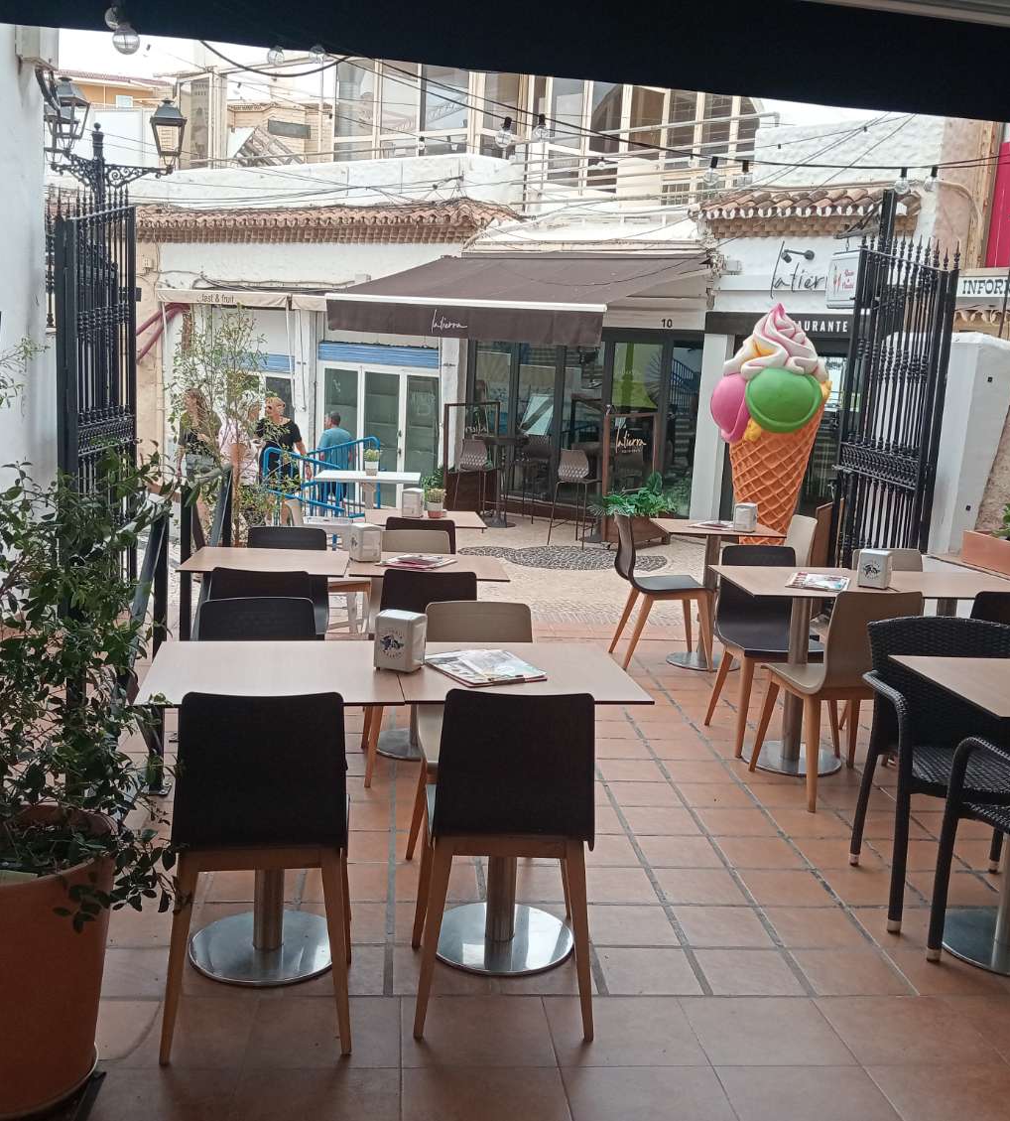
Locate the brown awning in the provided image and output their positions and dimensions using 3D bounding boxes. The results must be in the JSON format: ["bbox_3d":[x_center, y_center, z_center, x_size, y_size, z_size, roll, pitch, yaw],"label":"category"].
[{"bbox_3d":[0.109,-3.083,13.992,3.700,1.100,2.250,9,11,33],"label":"brown awning"}]

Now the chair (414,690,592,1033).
[{"bbox_3d":[-0.010,0.661,2.940,0.435,0.815,0.500,2,9,-5],"label":"chair"}]

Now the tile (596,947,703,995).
[{"bbox_3d":[0.371,1.069,3.133,0.250,0.012,0.250,2,9,-6],"label":"tile"}]

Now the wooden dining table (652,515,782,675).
[{"bbox_3d":[1.085,0.196,6.404,0.600,0.742,0.600,2,9,-5],"label":"wooden dining table"}]

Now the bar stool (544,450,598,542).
[{"bbox_3d":[0.760,-0.682,12.916,0.470,1.050,0.500,7,10,26],"label":"bar stool"}]

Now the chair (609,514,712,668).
[{"bbox_3d":[0.838,0.149,6.409,0.500,0.800,0.430,2,10,-9],"label":"chair"}]

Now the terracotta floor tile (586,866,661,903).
[{"bbox_3d":[0.321,0.992,3.660,0.250,0.015,0.250,2,9,-6],"label":"terracotta floor tile"}]

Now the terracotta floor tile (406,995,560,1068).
[{"bbox_3d":[-0.067,1.099,2.808,0.340,0.012,0.305,2,9,-6],"label":"terracotta floor tile"}]

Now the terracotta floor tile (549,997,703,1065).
[{"bbox_3d":[0.278,1.114,2.855,0.340,0.010,0.310,2,10,-6],"label":"terracotta floor tile"}]

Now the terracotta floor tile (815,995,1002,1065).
[{"bbox_3d":[0.973,1.141,2.921,0.340,0.010,0.310,2,10,-6],"label":"terracotta floor tile"}]

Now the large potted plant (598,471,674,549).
[{"bbox_3d":[1.416,-0.556,13.038,0.500,0.770,0.760,12,13,44],"label":"large potted plant"}]

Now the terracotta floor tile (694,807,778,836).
[{"bbox_3d":[0.807,0.924,4.238,0.250,0.015,0.250,2,9,-6],"label":"terracotta floor tile"}]

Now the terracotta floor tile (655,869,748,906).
[{"bbox_3d":[0.593,0.995,3.664,0.245,0.015,0.253,2,9,-5],"label":"terracotta floor tile"}]

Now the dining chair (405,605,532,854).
[{"bbox_3d":[-0.052,0.565,3.513,0.440,0.820,0.480,1,9,-10],"label":"dining chair"}]

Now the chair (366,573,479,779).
[{"bbox_3d":[-0.300,0.389,4.527,0.435,0.815,0.500,2,9,-6],"label":"chair"}]

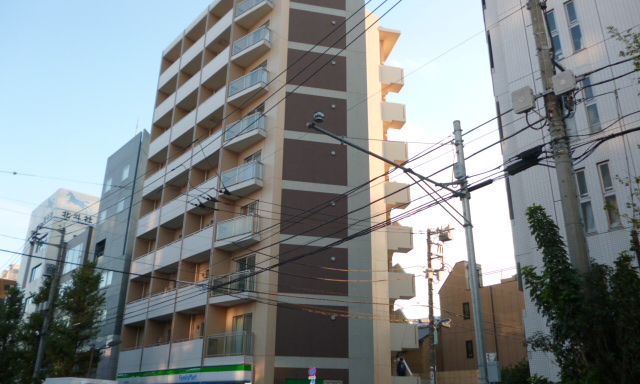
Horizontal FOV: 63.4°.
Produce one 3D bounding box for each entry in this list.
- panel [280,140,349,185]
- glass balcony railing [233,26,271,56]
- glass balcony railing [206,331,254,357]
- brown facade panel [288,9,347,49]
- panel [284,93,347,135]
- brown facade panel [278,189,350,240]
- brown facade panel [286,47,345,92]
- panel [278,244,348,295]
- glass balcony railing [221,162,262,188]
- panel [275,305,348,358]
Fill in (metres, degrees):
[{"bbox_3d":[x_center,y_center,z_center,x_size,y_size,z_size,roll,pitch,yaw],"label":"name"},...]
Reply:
[{"bbox_3d":[-0.216,-1.554,27.480,3.443,2.397,0.100,5,-22,-11],"label":"panel"},{"bbox_3d":[-4.064,-8.860,31.100,2.565,0.941,0.590,-15,-27,34],"label":"glass balcony railing"},{"bbox_3d":[-4.283,7.280,24.603,2.565,0.941,0.590,-15,-27,34],"label":"glass balcony railing"},{"bbox_3d":[-0.107,-9.624,30.729,3.443,2.397,0.100,5,-22,-11],"label":"brown facade panel"},{"bbox_3d":[-0.179,-4.244,28.563,3.443,2.397,0.100,5,-22,-11],"label":"panel"},{"bbox_3d":[-0.252,1.136,26.397,3.443,2.397,0.100,5,-22,-11],"label":"brown facade panel"},{"bbox_3d":[-0.143,-6.934,29.646,3.443,2.397,0.100,5,-22,-11],"label":"brown facade panel"},{"bbox_3d":[-0.289,3.826,25.315,3.443,2.397,0.100,5,-22,-11],"label":"panel"},{"bbox_3d":[-4.173,-0.790,27.851,2.565,0.941,0.590,-15,-27,34],"label":"glass balcony railing"},{"bbox_3d":[-0.325,6.500,24.238,3.443,2.361,0.100,5,-22,-11],"label":"panel"}]

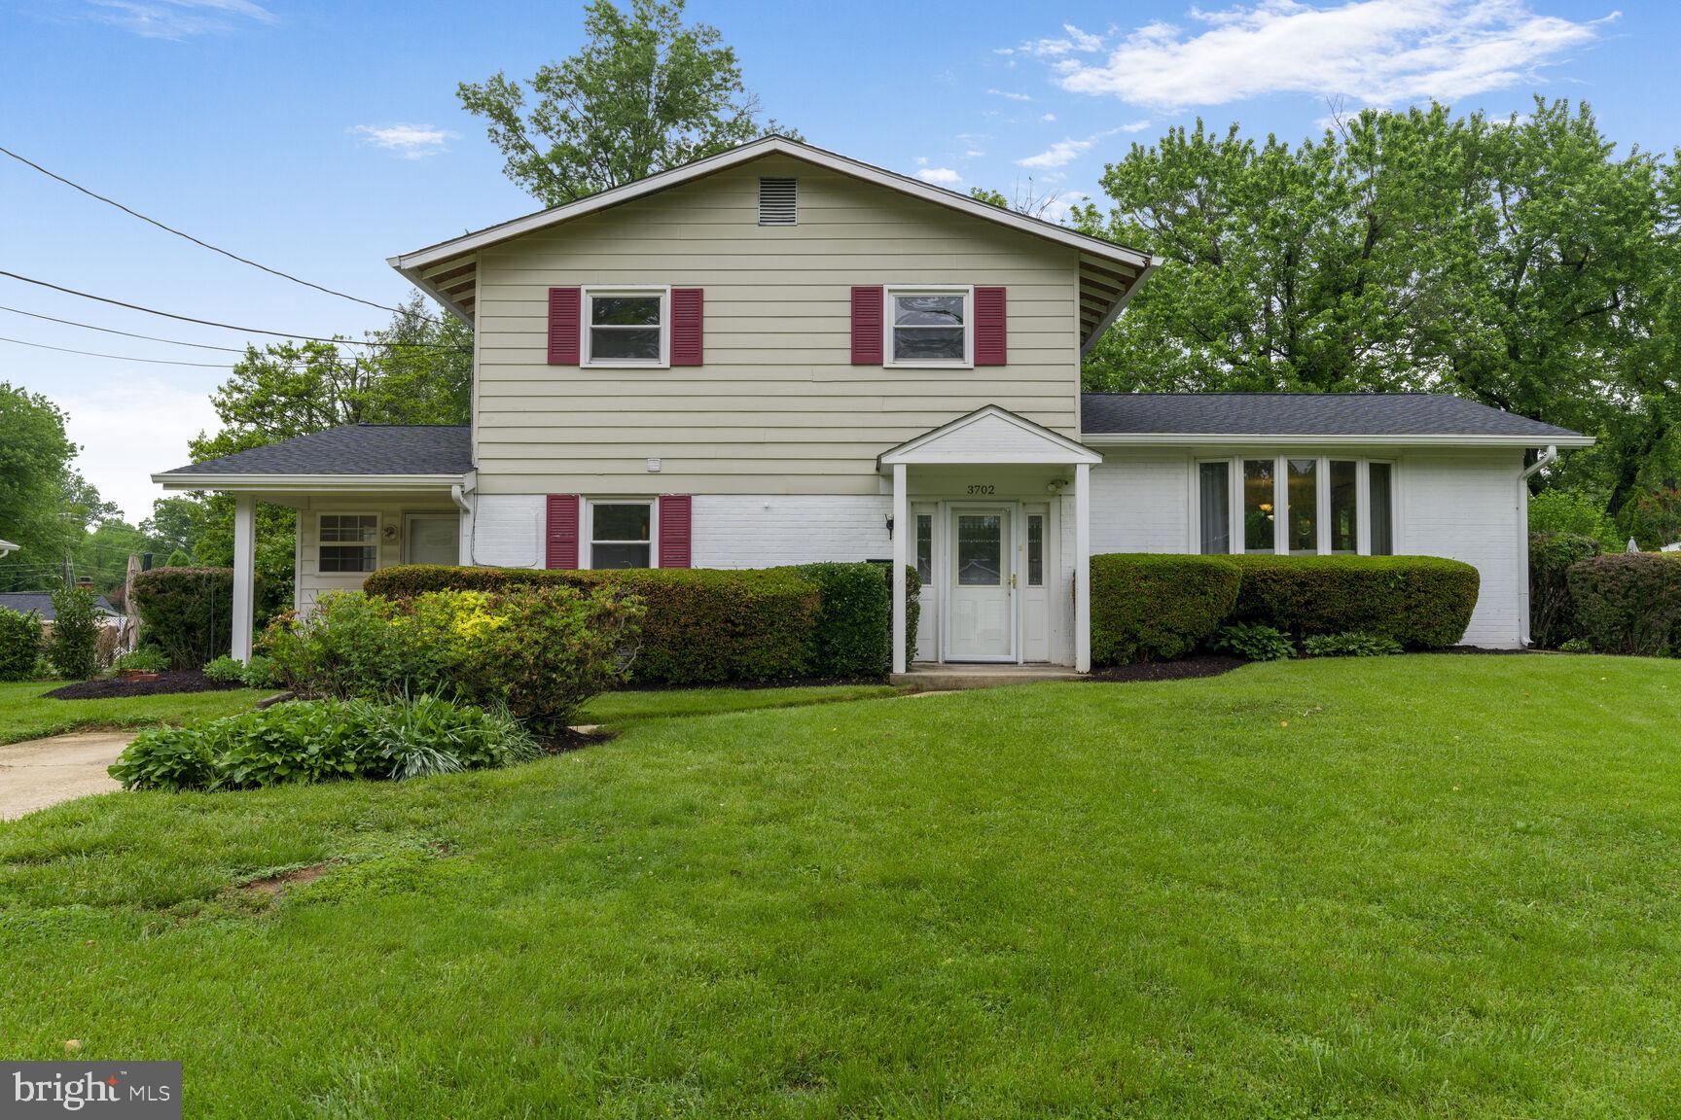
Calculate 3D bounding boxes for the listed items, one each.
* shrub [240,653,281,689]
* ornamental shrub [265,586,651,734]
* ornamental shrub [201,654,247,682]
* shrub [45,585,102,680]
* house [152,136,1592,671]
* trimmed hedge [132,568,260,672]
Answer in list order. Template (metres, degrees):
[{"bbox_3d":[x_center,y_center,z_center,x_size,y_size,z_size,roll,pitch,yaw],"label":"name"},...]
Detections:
[{"bbox_3d":[-7.052,1.360,15.350,0.538,0.415,0.500,0,-3,0],"label":"shrub"},{"bbox_3d":[-3.671,0.913,11.868,3.499,1.357,1.700,0,-3,0],"label":"ornamental shrub"},{"bbox_3d":[-7.647,1.346,15.651,0.579,0.341,0.500,0,-3,0],"label":"ornamental shrub"},{"bbox_3d":[-11.056,1.040,18.170,0.857,1.361,0.800,0,-3,0],"label":"shrub"},{"bbox_3d":[1.000,-1.794,20.222,19.400,6.900,10.400,0,-3,0],"label":"house"},{"bbox_3d":[-9.631,0.888,18.980,2.118,1.581,1.200,0,-3,0],"label":"trimmed hedge"}]

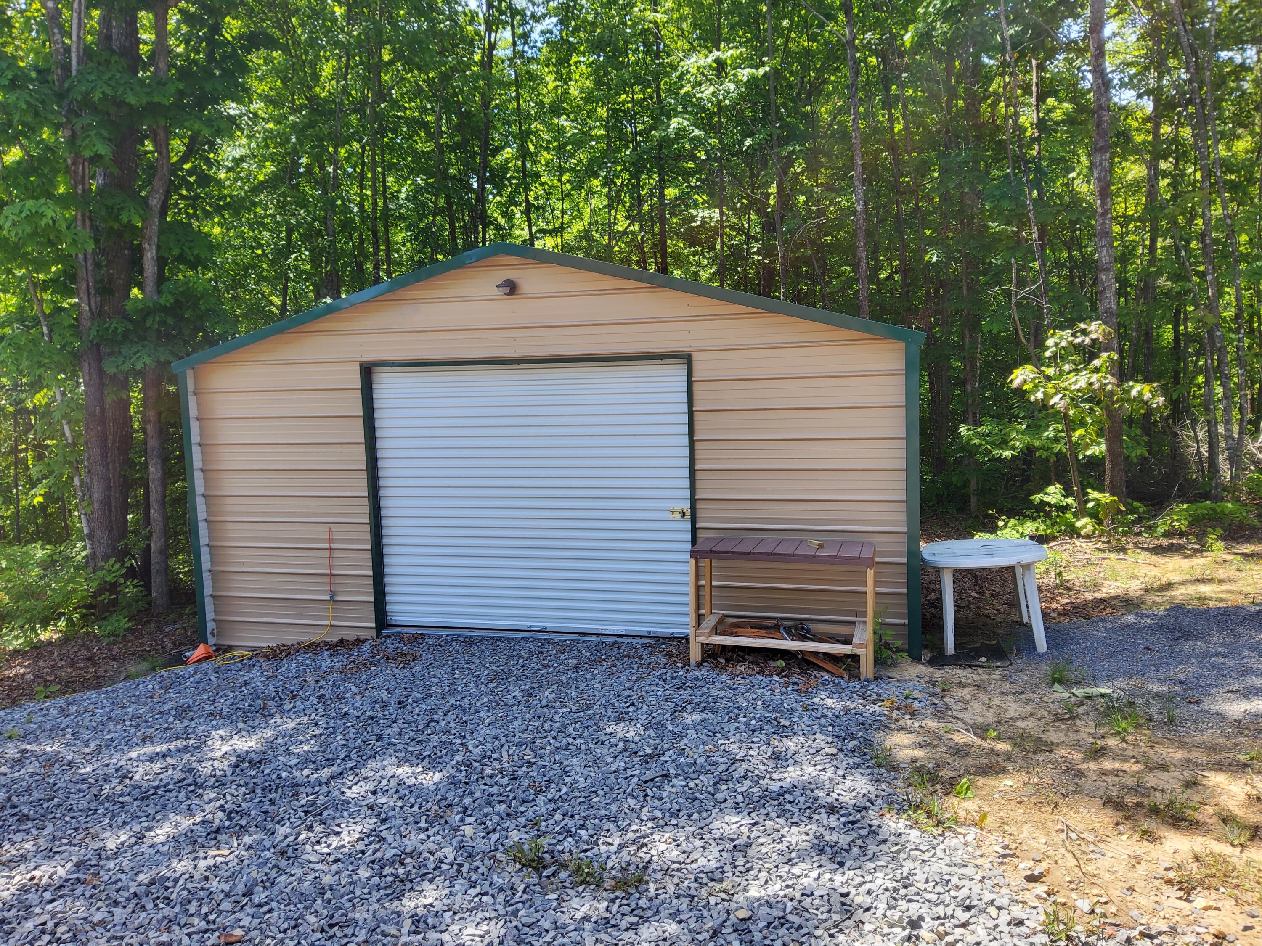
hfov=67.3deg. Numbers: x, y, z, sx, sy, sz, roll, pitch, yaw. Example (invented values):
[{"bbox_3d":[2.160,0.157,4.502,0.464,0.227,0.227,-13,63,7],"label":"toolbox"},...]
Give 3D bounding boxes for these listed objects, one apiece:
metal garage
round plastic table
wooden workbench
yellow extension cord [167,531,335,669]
[{"bbox_3d":[-0.107,-0.541,10.684,6.217,3.297,6.534,0,7,15],"label":"metal garage"},{"bbox_3d":[2.669,0.921,7.137,0.886,0.703,0.886,-3,6,15],"label":"round plastic table"},{"bbox_3d":[1.099,0.916,6.738,1.233,0.804,0.578,0,7,15],"label":"wooden workbench"},{"bbox_3d":[-3.269,1.088,8.055,1.416,1.158,0.544,0,7,15],"label":"yellow extension cord"}]

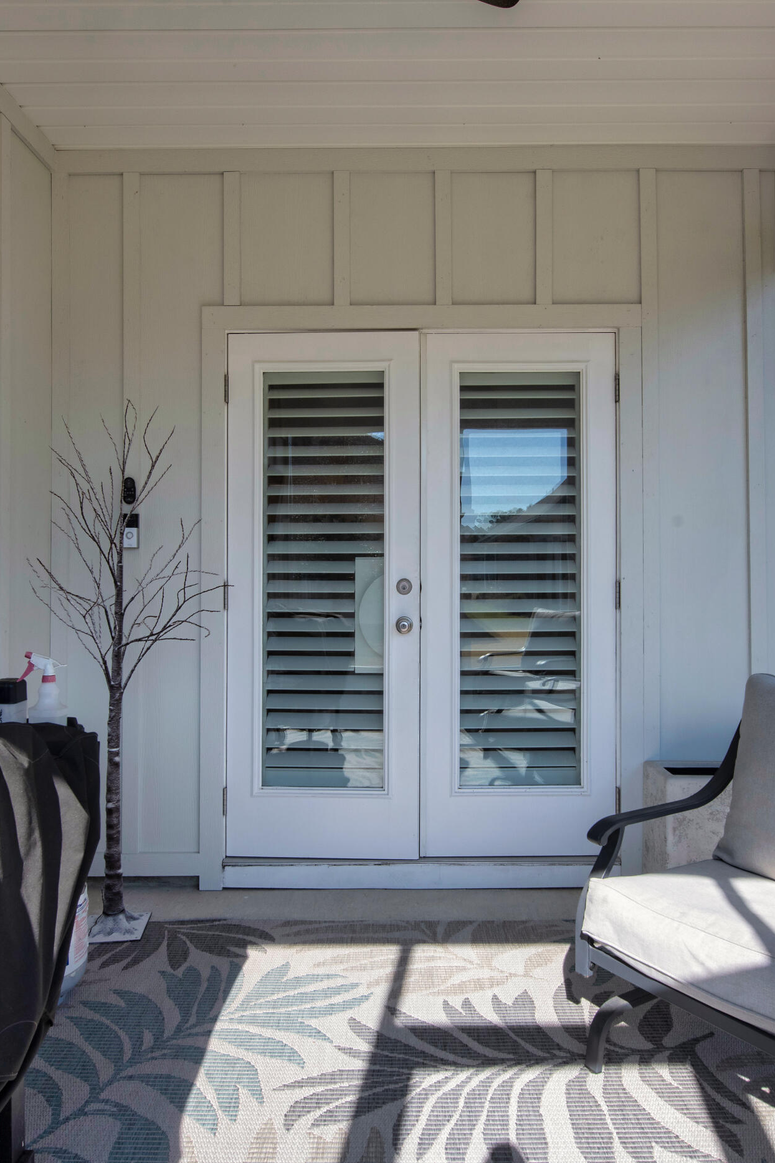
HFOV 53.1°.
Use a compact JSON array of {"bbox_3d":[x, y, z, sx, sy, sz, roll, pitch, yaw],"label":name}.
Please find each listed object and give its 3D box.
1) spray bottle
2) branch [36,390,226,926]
[{"bbox_3d":[-0.800,0.279,1.810,0.110,0.235,0.088,0,0,-16],"label":"spray bottle"},{"bbox_3d":[-0.895,0.285,2.670,0.660,1.800,0.560,0,0,0],"label":"branch"}]

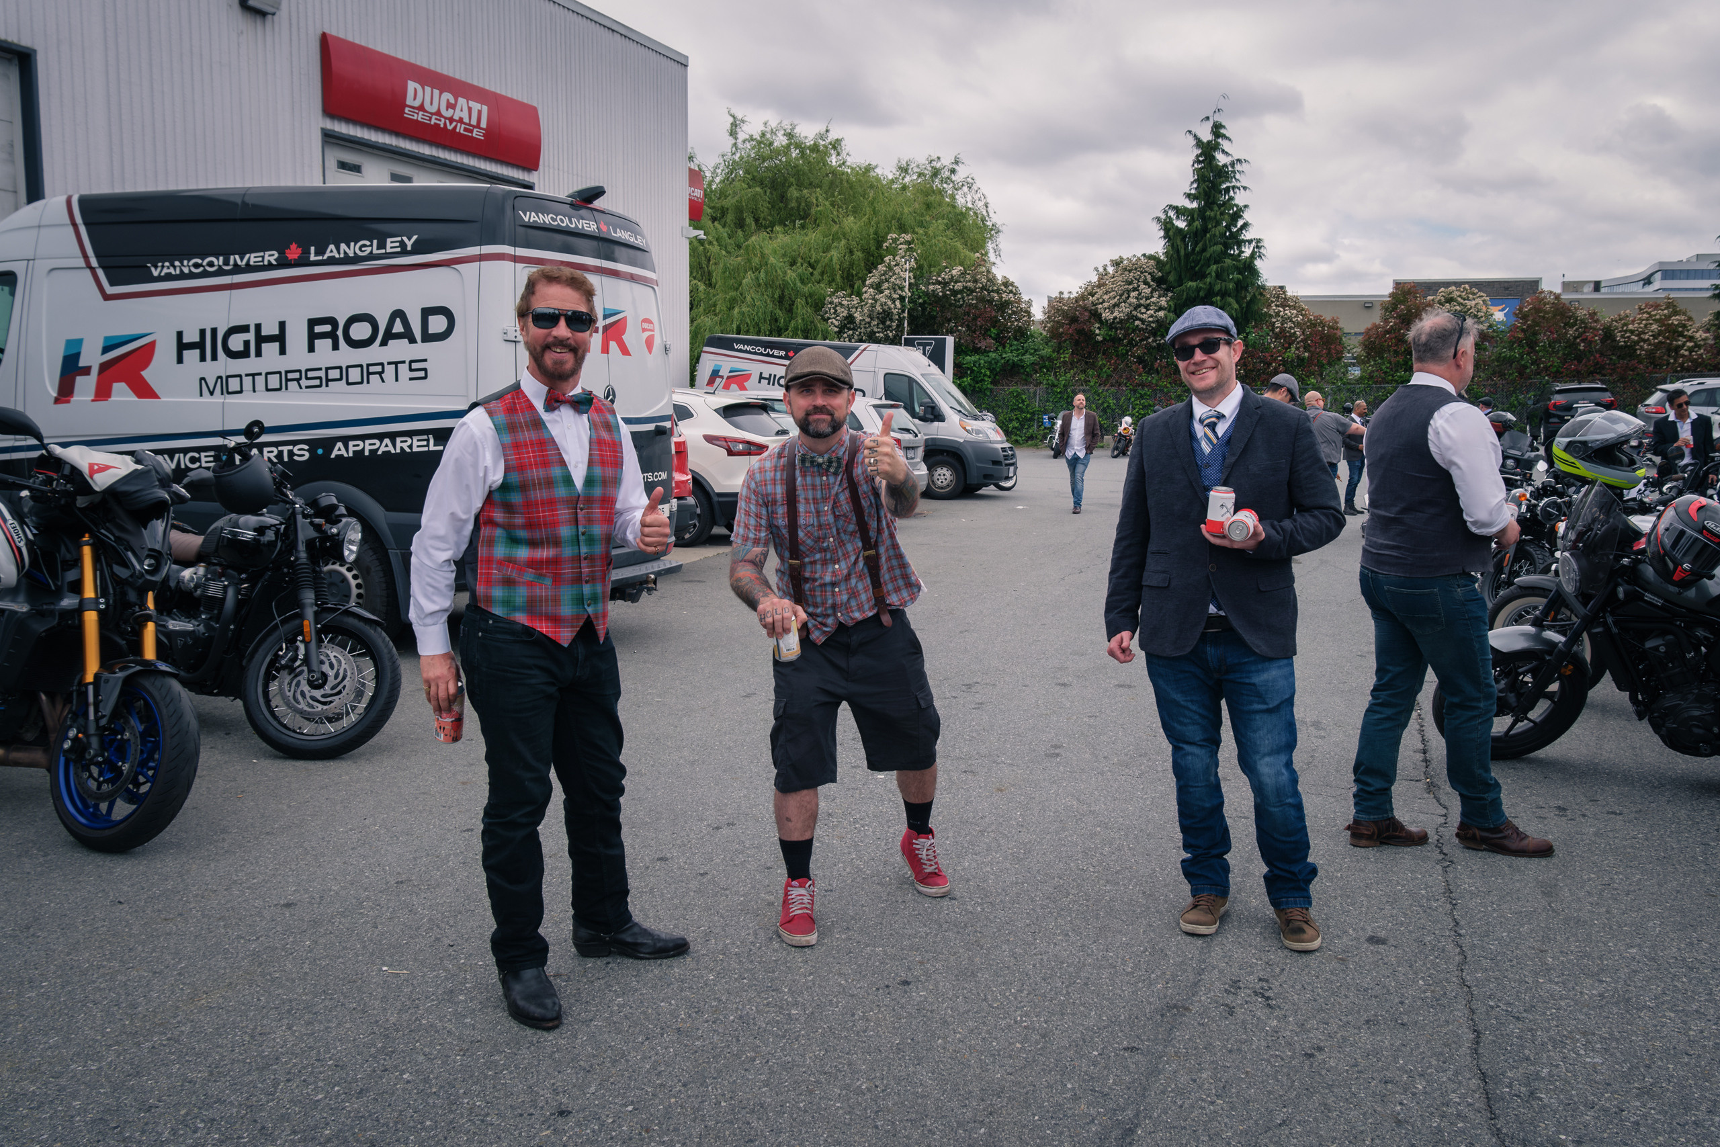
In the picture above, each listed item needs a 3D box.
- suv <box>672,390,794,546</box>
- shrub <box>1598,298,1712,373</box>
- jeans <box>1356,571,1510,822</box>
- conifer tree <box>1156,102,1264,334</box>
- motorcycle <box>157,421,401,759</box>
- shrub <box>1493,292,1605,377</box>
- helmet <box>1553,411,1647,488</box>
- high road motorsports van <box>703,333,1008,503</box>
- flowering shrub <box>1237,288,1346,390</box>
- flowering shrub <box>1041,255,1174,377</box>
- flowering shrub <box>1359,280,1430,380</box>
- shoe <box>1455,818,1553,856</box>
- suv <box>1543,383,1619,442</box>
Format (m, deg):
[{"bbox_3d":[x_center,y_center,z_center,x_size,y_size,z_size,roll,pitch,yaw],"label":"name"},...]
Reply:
[{"bbox_3d":[-2.784,-1.280,14.446,4.380,1.600,1.880,4,8,23],"label":"suv"},{"bbox_3d":[26.622,-7.774,41.500,3.726,2.889,3.200,1,8,0],"label":"shrub"},{"bbox_3d":[1.920,0.385,4.211,0.450,0.940,0.390,1,7,-4],"label":"jeans"},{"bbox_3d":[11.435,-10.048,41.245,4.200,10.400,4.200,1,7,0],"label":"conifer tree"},{"bbox_3d":[-2.919,0.063,5.273,2.150,1.300,0.840,4,8,20],"label":"motorcycle"},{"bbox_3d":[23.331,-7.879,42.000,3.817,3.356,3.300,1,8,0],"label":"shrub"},{"bbox_3d":[3.186,-0.538,5.350,0.260,0.300,0.360,-3,16,-31],"label":"helmet"},{"bbox_3d":[0.020,-2.742,21.702,5.500,2.550,2.100,5,8,17],"label":"high road motorsports van"},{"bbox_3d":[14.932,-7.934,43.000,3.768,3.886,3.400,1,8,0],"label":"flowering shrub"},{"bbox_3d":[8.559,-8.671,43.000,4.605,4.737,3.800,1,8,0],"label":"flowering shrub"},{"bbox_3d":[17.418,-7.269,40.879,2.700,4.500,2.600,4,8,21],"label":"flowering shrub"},{"bbox_3d":[2.222,0.886,4.270,0.300,0.120,0.110,5,8,28],"label":"shoe"},{"bbox_3d":[21.102,-4.755,36.826,1.840,1.660,4.630,4,8,21],"label":"suv"}]

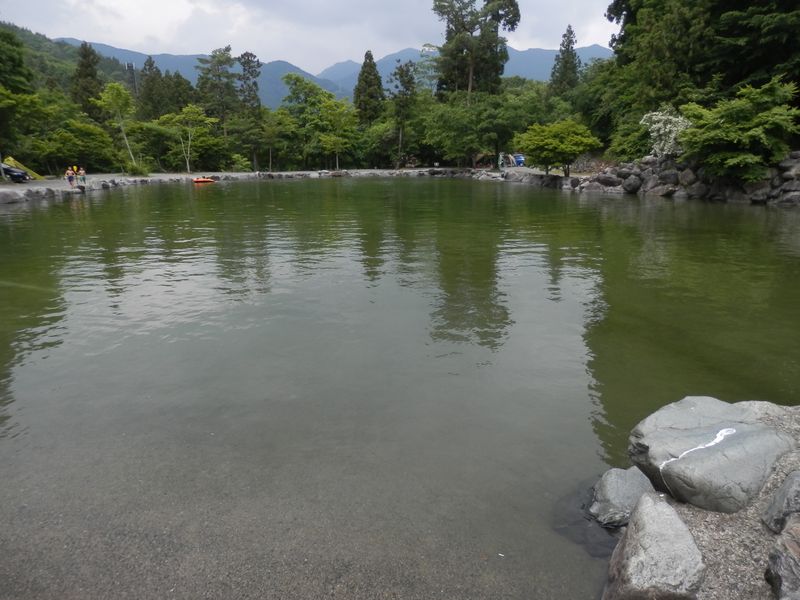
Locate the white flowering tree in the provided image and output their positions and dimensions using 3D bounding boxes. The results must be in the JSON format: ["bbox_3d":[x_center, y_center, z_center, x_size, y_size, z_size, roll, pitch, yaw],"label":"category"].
[{"bbox_3d":[16.867,-10.489,36.565,3.010,3.110,2.710,6,15,23],"label":"white flowering tree"}]

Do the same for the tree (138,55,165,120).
[{"bbox_3d":[-37.028,-27.746,85.911,4.390,15.810,4.390,-5,14,-22],"label":"tree"}]

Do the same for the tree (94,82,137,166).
[{"bbox_3d":[-28.760,-17.502,58.538,3.840,8.550,3.460,-6,15,-25],"label":"tree"}]

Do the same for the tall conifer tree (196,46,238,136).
[{"bbox_3d":[-23.128,-24.197,73.392,5.100,14.900,5.100,-4,14,-16],"label":"tall conifer tree"}]

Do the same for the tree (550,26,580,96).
[{"bbox_3d":[24.412,-29.934,85.390,4.840,19.900,4.840,4,14,15],"label":"tree"}]

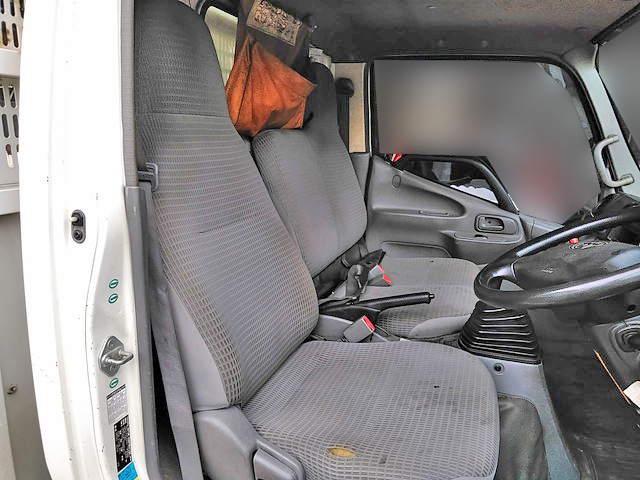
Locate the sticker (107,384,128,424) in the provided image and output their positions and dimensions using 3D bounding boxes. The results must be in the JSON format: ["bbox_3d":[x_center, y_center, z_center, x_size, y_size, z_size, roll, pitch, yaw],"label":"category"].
[{"bbox_3d":[-0.336,0.274,0.829,0.004,0.052,0.043,3,12,19],"label":"sticker"}]

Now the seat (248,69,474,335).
[{"bbox_3d":[0.216,-0.170,1.803,0.760,0.960,0.780,3,12,19],"label":"seat"}]

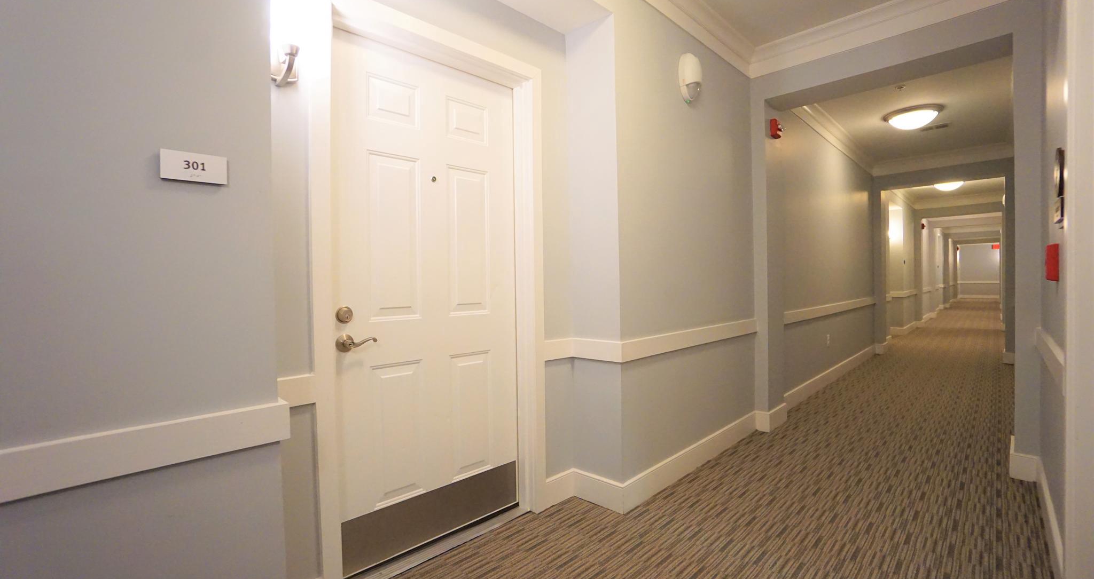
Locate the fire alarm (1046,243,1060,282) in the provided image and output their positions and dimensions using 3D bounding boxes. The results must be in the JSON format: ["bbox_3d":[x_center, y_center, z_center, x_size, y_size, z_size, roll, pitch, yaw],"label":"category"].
[{"bbox_3d":[1.994,-0.102,1.801,0.105,0.148,0.037,-2,1,-45],"label":"fire alarm"}]

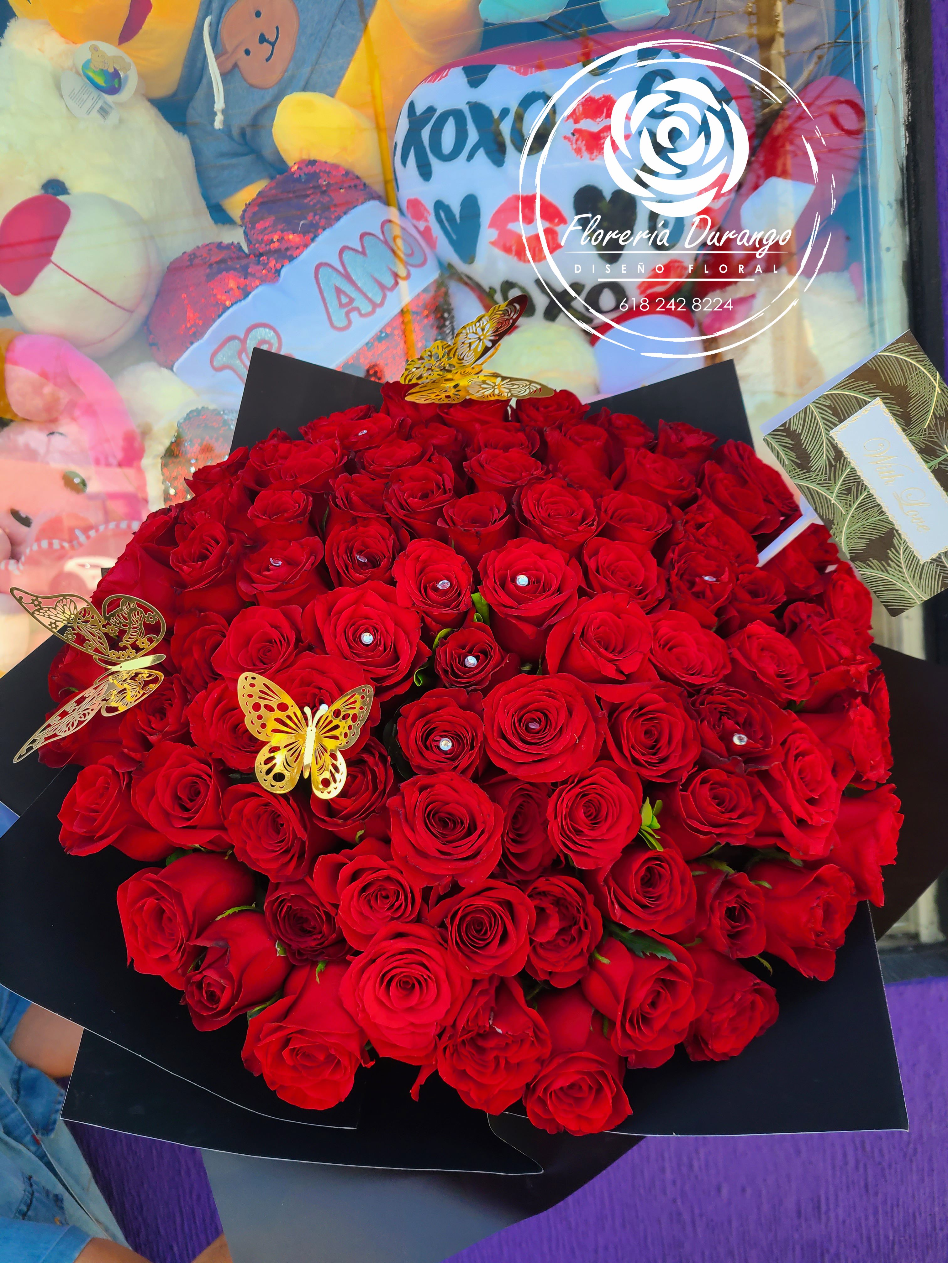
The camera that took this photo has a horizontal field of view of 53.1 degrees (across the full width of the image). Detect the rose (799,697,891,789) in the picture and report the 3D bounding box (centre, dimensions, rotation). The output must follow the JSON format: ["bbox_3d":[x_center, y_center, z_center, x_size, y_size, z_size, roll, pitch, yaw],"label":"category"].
[{"bbox_3d":[0.228,0.070,0.590,0.055,0.055,0.054,5,-9,-39],"label":"rose"}]

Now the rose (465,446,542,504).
[{"bbox_3d":[0.021,-0.104,0.698,0.057,0.047,0.057,-1,40,1],"label":"rose"}]

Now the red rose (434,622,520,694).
[{"bbox_3d":[0.001,0.019,0.555,0.046,0.046,0.047,0,-24,0],"label":"red rose"}]

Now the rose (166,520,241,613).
[{"bbox_3d":[-0.192,-0.045,0.689,0.056,0.047,0.056,-3,54,16],"label":"rose"}]

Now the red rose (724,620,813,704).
[{"bbox_3d":[0.202,0.026,0.665,0.058,0.058,0.052,-15,-28,-31],"label":"red rose"}]

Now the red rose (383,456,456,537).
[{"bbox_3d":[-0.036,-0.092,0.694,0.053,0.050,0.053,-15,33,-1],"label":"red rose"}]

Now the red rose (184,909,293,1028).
[{"bbox_3d":[-0.137,0.201,0.585,0.056,0.056,0.064,-2,22,20],"label":"red rose"}]

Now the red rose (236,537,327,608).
[{"bbox_3d":[-0.135,-0.040,0.689,0.060,0.052,0.060,-4,47,14],"label":"red rose"}]

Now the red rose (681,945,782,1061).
[{"bbox_3d":[0.149,0.216,0.572,0.060,0.060,0.056,-6,25,0],"label":"red rose"}]

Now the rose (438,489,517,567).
[{"bbox_3d":[0.003,-0.062,0.615,0.048,0.050,0.048,2,46,0],"label":"rose"}]

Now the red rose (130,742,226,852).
[{"bbox_3d":[-0.171,0.097,0.558,0.058,0.058,0.047,-7,-12,2],"label":"red rose"}]

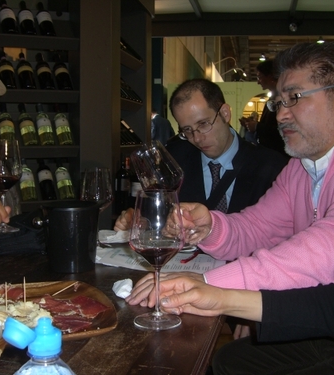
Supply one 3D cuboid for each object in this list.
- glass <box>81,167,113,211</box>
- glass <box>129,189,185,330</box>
[{"bbox_3d":[-0.199,0.051,1.557,0.095,0.226,0.095,0,7,0],"label":"glass"},{"bbox_3d":[-0.015,0.120,0.944,0.095,0.228,0.095,0,7,0],"label":"glass"}]

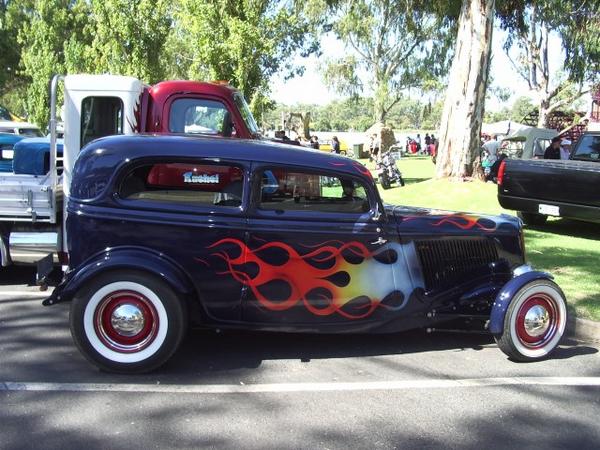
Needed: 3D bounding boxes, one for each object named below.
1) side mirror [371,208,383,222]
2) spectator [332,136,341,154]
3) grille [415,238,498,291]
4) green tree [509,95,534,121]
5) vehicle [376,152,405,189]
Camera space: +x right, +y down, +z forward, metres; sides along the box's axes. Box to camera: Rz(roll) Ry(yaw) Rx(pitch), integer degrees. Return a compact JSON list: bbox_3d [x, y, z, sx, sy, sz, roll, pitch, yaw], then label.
[{"bbox_3d":[0.524,-0.072,4.510,0.060,0.110,0.100,-1,9,-9],"label":"side mirror"},{"bbox_3d":[2.252,-4.655,40.764,0.360,1.630,0.480,1,9,6],"label":"spectator"},{"bbox_3d":[1.164,0.282,4.884,0.660,0.390,0.080,-2,9,-14],"label":"grille"},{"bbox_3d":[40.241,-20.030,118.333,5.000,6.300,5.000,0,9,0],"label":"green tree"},{"bbox_3d":[2.400,-1.531,17.064,0.720,1.130,2.000,4,10,25],"label":"vehicle"}]

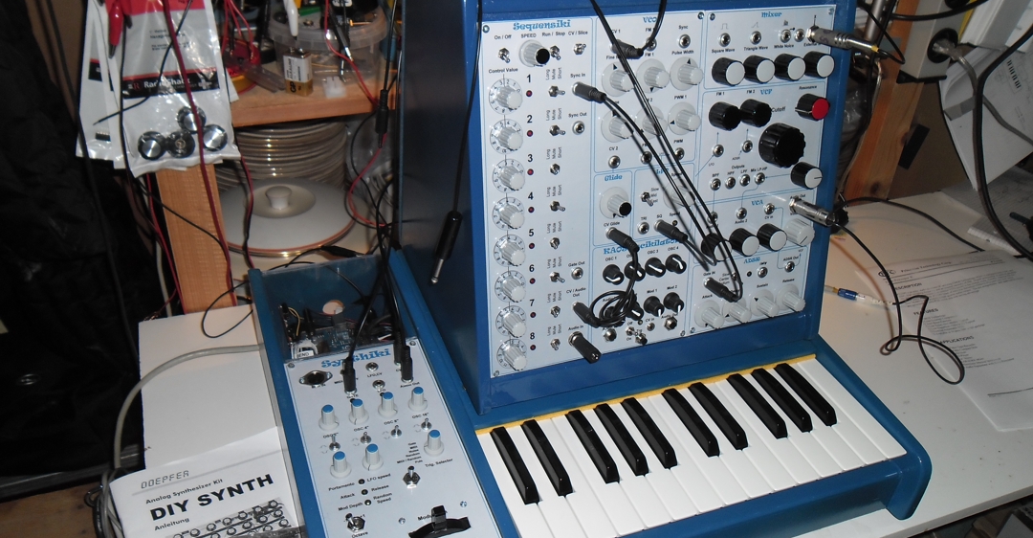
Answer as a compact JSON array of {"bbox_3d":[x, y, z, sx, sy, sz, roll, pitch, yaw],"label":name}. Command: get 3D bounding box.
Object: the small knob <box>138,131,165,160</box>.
[{"bbox_3d":[-0.317,-0.107,0.700,0.023,0.023,0.015,-13,22,-25],"label":"small knob"}]

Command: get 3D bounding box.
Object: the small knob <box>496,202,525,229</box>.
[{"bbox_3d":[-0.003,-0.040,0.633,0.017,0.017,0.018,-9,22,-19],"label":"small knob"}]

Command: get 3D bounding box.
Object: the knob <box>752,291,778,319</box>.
[{"bbox_3d":[0.238,0.035,0.761,0.026,0.026,0.017,-9,22,-20],"label":"knob"}]

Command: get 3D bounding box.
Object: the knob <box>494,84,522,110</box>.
[{"bbox_3d":[-0.004,-0.122,0.579,0.025,0.025,0.018,-9,23,-20],"label":"knob"}]

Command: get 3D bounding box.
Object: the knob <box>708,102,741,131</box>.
[{"bbox_3d":[0.176,-0.127,0.676,0.021,0.021,0.017,-9,22,-19],"label":"knob"}]

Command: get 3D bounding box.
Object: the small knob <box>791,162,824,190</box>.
[{"bbox_3d":[0.254,-0.081,0.705,0.019,0.019,0.018,-9,23,-20],"label":"small knob"}]

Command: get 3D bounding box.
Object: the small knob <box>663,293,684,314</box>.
[{"bbox_3d":[0.139,0.031,0.698,0.017,0.017,0.011,-9,23,-20],"label":"small knob"}]

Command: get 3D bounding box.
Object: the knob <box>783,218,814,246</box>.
[{"bbox_3d":[0.265,-0.034,0.749,0.022,0.022,0.016,-9,22,-20],"label":"knob"}]

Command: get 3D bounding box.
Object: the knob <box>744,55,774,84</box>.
[{"bbox_3d":[0.201,-0.164,0.666,0.022,0.022,0.015,-9,21,-21],"label":"knob"}]

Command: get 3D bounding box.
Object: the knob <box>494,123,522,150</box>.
[{"bbox_3d":[-0.004,-0.095,0.589,0.025,0.025,0.018,-9,23,-20],"label":"knob"}]

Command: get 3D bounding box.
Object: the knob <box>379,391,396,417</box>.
[{"bbox_3d":[-0.106,0.111,0.665,0.016,0.017,0.016,5,36,-3],"label":"knob"}]

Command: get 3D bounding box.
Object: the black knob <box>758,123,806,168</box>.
[{"bbox_3d":[0.227,-0.104,0.685,0.035,0.035,0.018,-9,23,-20],"label":"black knob"}]

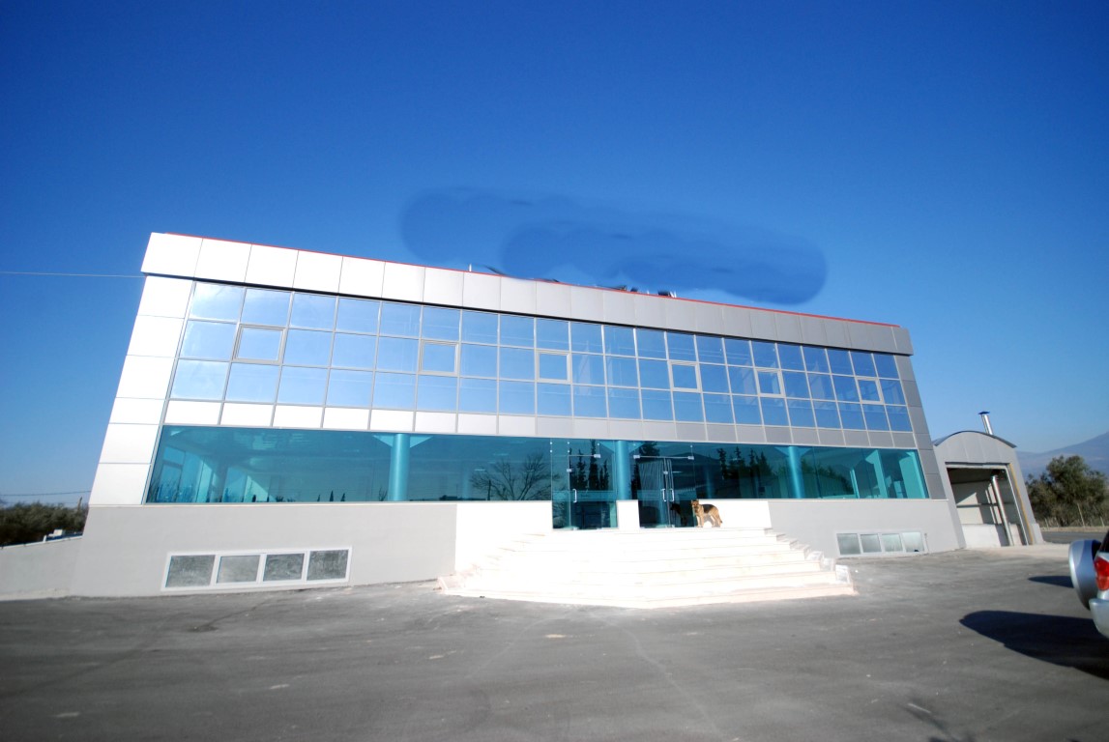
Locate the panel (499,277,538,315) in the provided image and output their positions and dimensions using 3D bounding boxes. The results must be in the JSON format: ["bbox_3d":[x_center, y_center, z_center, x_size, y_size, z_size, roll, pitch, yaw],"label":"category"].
[{"bbox_3d":[-1.153,-2.457,15.224,1.188,1.188,0.100,4,-18,-16],"label":"panel"}]

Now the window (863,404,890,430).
[{"bbox_3d":[12.681,1.829,18.246,1.165,1.065,0.080,4,-18,-16],"label":"window"}]

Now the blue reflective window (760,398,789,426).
[{"bbox_3d":[8.075,1.497,16.939,1.165,1.065,0.080,4,-18,-16],"label":"blue reflective window"}]

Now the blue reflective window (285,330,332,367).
[{"bbox_3d":[-6.861,-0.623,12.945,1.130,1.031,0.080,4,-18,-16],"label":"blue reflective window"}]

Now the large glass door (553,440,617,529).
[{"bbox_3d":[0.917,3.423,14.112,2.028,2.688,0.080,4,-18,-16],"label":"large glass door"}]

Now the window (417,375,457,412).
[{"bbox_3d":[-3.412,0.661,13.572,1.142,1.042,0.080,4,-18,-16],"label":"window"}]

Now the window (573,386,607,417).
[{"bbox_3d":[1.158,1.007,15.007,1.152,1.055,0.100,4,-18,-16],"label":"window"}]

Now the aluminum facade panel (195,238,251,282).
[{"bbox_3d":[-9.598,-3.165,13.468,1.238,1.225,0.080,4,-18,-16],"label":"aluminum facade panel"}]

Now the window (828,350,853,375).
[{"bbox_3d":[11.489,-0.353,18.587,1.128,1.038,0.080,4,-18,-16],"label":"window"}]

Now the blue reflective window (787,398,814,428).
[{"bbox_3d":[9.605,1.660,18.003,1.212,1.121,0.080,4,-18,-16],"label":"blue reflective window"}]

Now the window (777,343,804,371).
[{"bbox_3d":[9.184,-0.524,17.961,1.152,1.068,0.100,4,-18,-16],"label":"window"}]

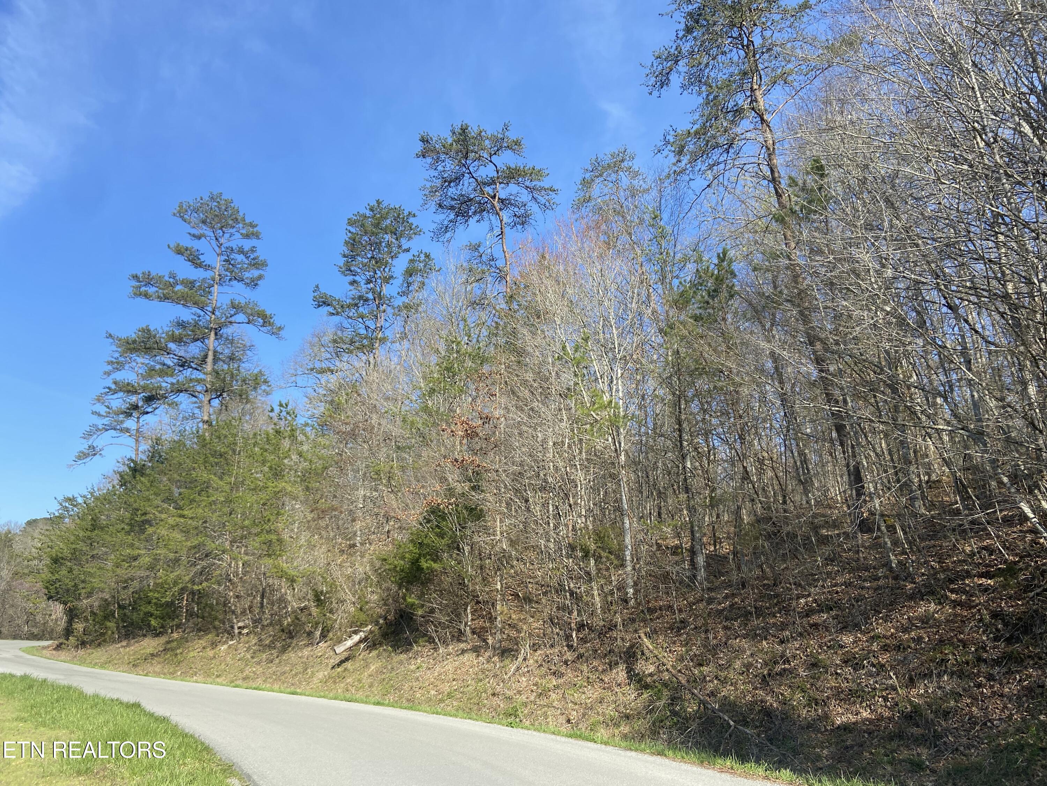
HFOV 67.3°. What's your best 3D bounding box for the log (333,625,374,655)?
[{"bbox_3d":[-4.025,5.833,18.700,1.041,0.230,0.200,-29,-1,-29],"label":"log"}]

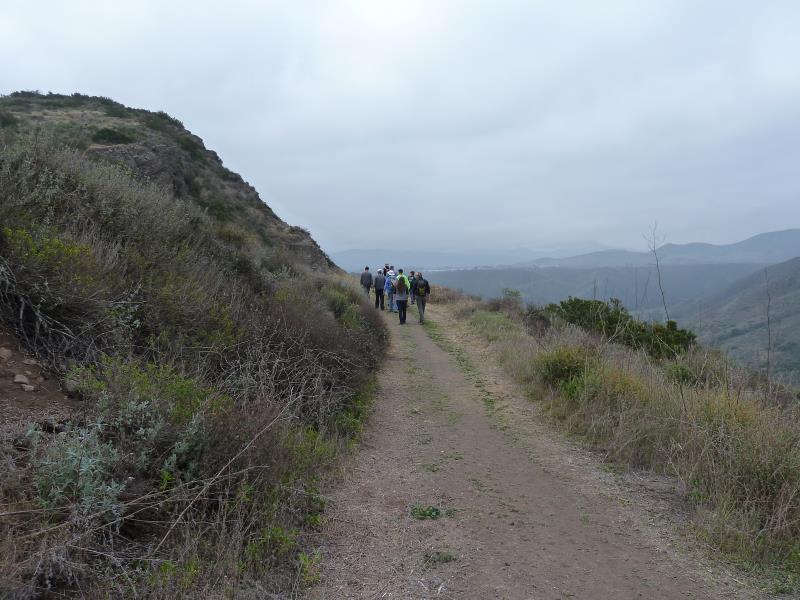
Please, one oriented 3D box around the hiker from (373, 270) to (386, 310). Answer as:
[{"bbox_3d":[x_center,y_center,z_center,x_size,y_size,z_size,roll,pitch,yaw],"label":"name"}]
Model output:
[{"bbox_3d":[-0.798,-0.401,23.400,0.480,1.680,0.400,0,3,-2],"label":"hiker"}]

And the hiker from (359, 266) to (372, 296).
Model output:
[{"bbox_3d":[-1.325,-0.450,23.200,0.520,1.750,0.420,0,3,-3],"label":"hiker"}]

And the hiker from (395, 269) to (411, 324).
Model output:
[{"bbox_3d":[0.077,-0.092,17.800,0.520,1.700,0.420,0,3,0],"label":"hiker"}]

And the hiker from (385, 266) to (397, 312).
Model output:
[{"bbox_3d":[-0.324,-0.400,22.000,0.520,1.760,0.450,0,3,-2],"label":"hiker"}]

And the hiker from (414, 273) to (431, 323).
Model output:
[{"bbox_3d":[0.717,-0.048,18.400,0.530,1.680,0.480,0,3,-2],"label":"hiker"}]

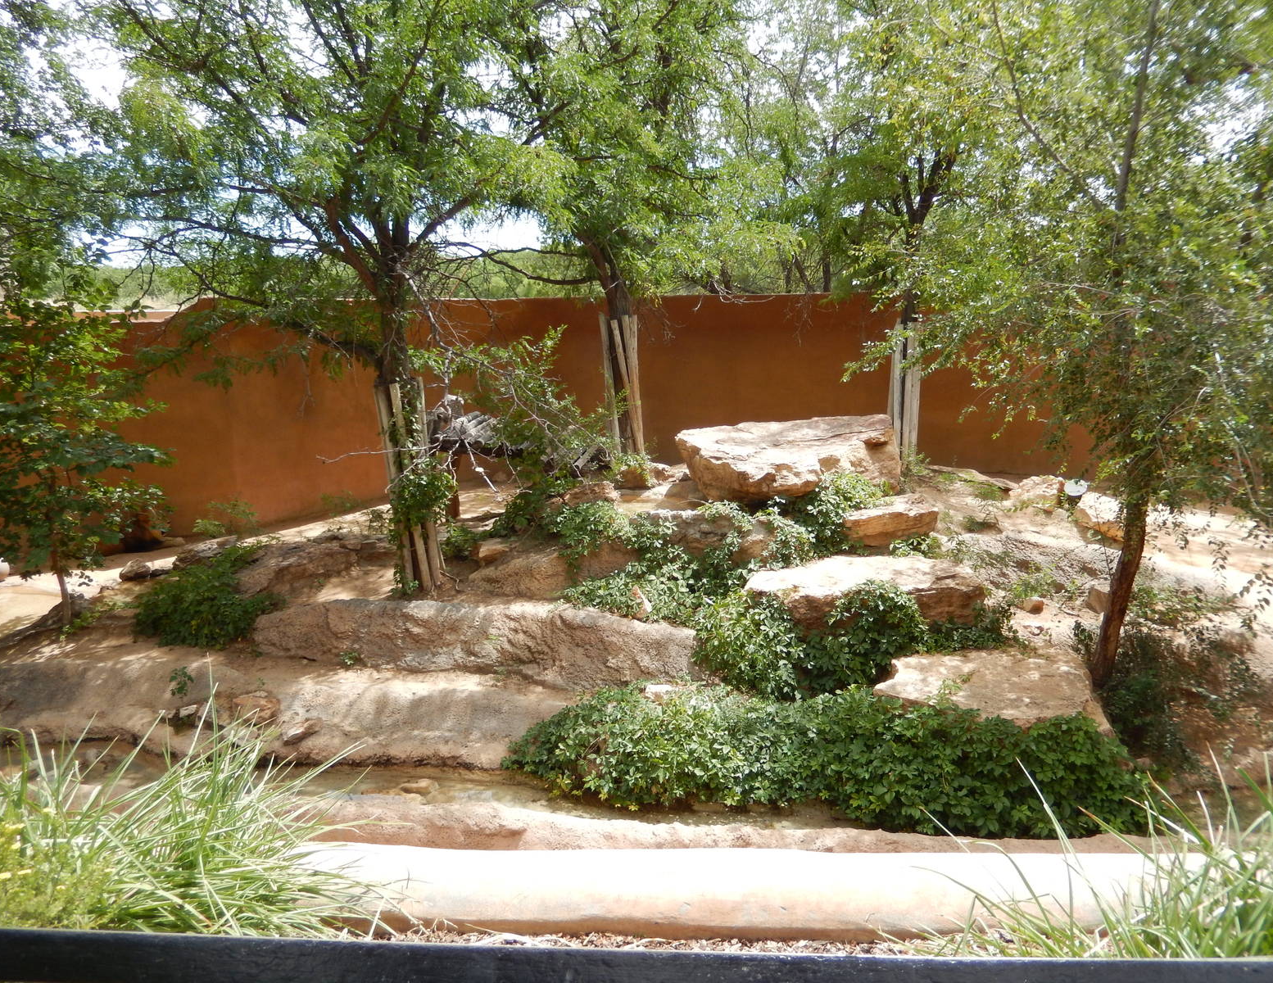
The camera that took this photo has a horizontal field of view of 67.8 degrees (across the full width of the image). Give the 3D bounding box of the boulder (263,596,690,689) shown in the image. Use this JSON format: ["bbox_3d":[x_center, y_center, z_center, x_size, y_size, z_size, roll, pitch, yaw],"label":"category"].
[{"bbox_3d":[-1.264,1.167,7.300,3.474,0.527,0.750,2,12,8],"label":"boulder"}]

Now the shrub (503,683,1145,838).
[{"bbox_3d":[1.058,1.624,5.850,3.788,0.558,1.000,2,12,8],"label":"shrub"}]

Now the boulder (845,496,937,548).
[{"bbox_3d":[2.409,0.277,9.000,0.827,0.422,0.700,0,12,0],"label":"boulder"}]

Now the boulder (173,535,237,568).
[{"bbox_3d":[-4.365,0.618,9.575,0.640,0.240,0.450,0,13,0],"label":"boulder"}]

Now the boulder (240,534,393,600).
[{"bbox_3d":[-3.083,0.735,9.191,1.420,0.420,0.950,0,13,0],"label":"boulder"}]

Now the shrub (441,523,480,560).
[{"bbox_3d":[-1.781,0.506,9.601,0.400,0.350,0.350,0,13,0],"label":"shrub"}]

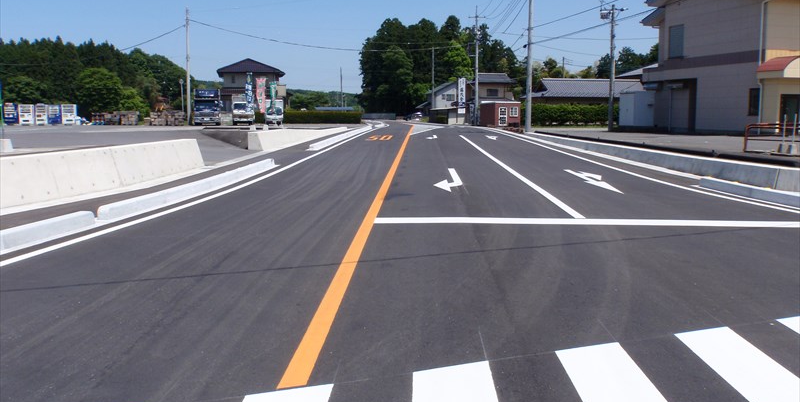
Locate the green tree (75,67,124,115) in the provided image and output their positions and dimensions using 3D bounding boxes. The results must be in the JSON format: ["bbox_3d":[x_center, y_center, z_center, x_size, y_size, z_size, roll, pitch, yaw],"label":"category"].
[{"bbox_3d":[-31.174,-10.901,67.133,5.300,5.787,5.200,-4,9,-24],"label":"green tree"}]

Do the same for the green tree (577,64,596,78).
[{"bbox_3d":[25.468,-14.950,88.778,3.400,7.674,3.400,2,8,16],"label":"green tree"}]

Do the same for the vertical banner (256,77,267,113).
[{"bbox_3d":[-7.015,-5.328,32.776,0.550,1.775,0.120,-2,8,-12],"label":"vertical banner"}]

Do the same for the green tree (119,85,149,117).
[{"bbox_3d":[-26.786,-9.677,65.288,3.300,3.892,3.200,-3,9,-22],"label":"green tree"}]

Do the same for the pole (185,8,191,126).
[{"bbox_3d":[-18.025,-11.402,54.968,0.400,9.770,0.400,0,8,0],"label":"pole"}]

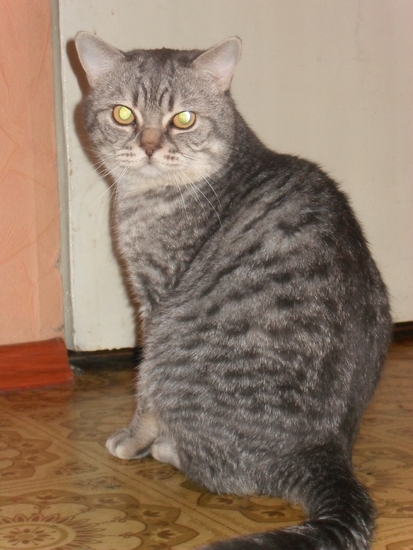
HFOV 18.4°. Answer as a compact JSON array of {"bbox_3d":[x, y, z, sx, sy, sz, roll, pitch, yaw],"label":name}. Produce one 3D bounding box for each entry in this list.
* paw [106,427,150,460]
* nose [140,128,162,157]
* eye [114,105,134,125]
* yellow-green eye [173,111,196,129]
[{"bbox_3d":[-0.064,0.138,1.040,0.042,0.027,0.034,-5,6,-33],"label":"paw"},{"bbox_3d":[-0.042,-0.101,0.966,0.018,0.021,0.014,4,6,2],"label":"nose"},{"bbox_3d":[-0.064,-0.124,0.987,0.018,0.015,0.011,5,6,5],"label":"eye"},{"bbox_3d":[-0.017,-0.120,0.985,0.018,0.015,0.011,4,6,-3],"label":"yellow-green eye"}]

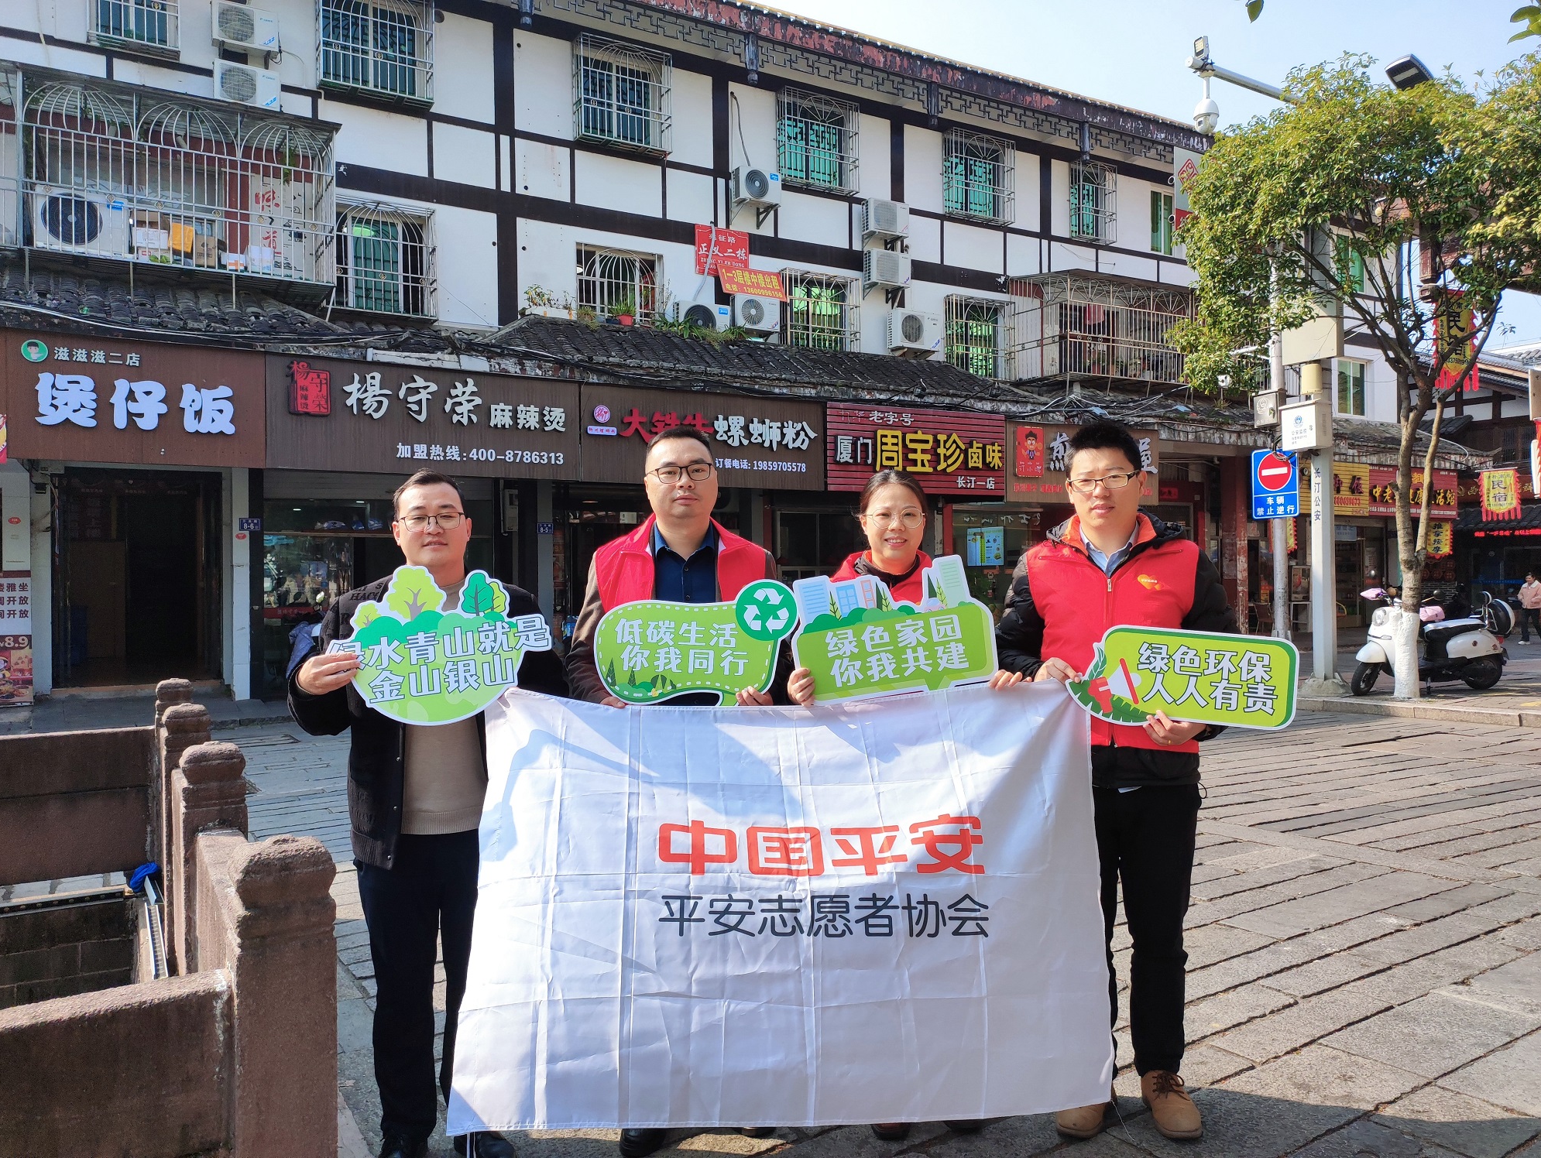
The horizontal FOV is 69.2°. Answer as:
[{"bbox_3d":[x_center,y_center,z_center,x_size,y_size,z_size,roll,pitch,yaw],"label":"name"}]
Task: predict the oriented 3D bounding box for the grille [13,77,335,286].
[{"bbox_3d":[-6.781,-4.314,12.934,3.040,1.807,1.600,0,0,-30],"label":"grille"}]

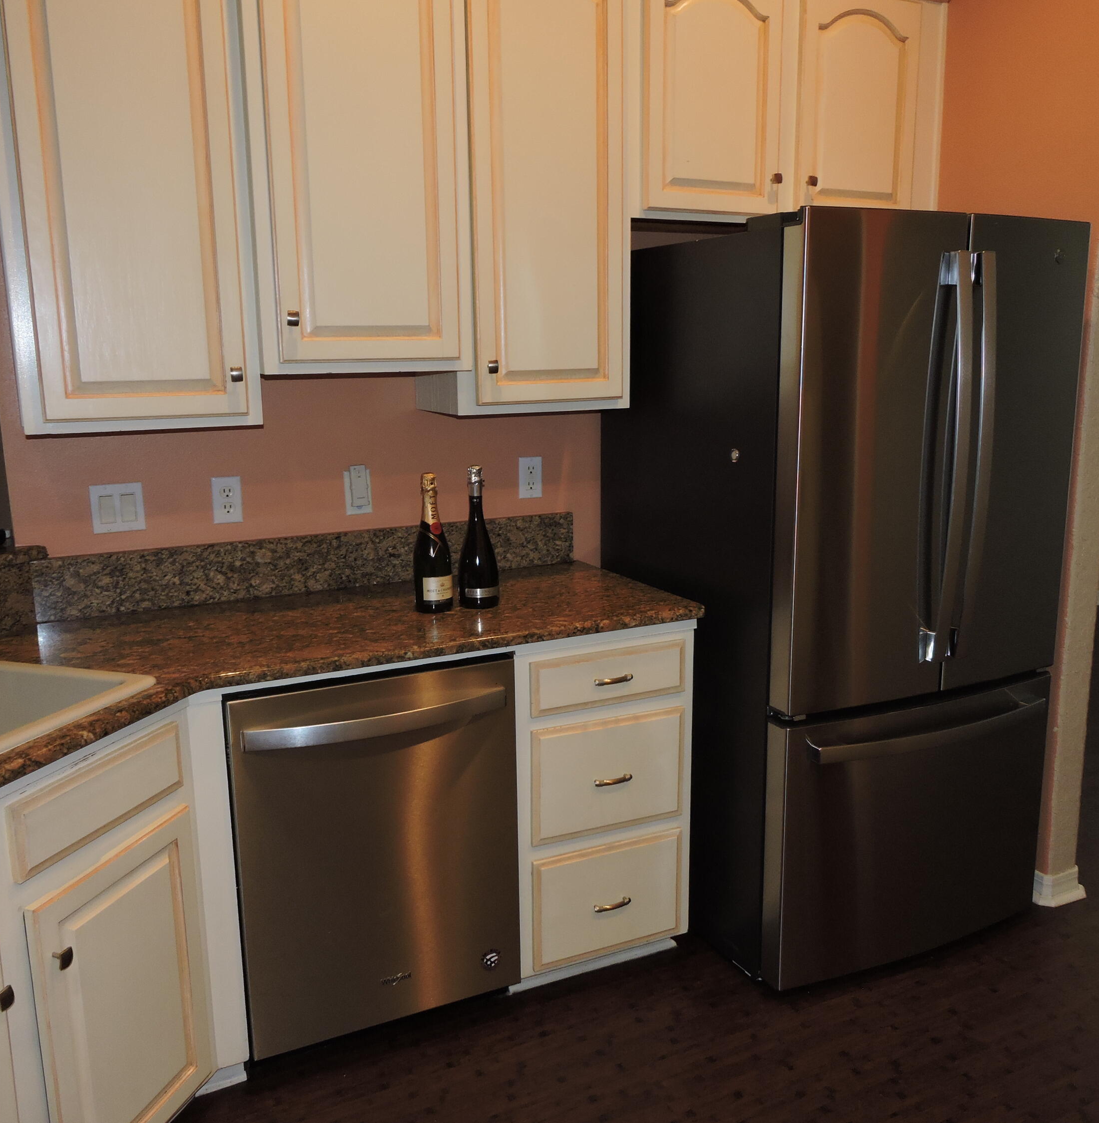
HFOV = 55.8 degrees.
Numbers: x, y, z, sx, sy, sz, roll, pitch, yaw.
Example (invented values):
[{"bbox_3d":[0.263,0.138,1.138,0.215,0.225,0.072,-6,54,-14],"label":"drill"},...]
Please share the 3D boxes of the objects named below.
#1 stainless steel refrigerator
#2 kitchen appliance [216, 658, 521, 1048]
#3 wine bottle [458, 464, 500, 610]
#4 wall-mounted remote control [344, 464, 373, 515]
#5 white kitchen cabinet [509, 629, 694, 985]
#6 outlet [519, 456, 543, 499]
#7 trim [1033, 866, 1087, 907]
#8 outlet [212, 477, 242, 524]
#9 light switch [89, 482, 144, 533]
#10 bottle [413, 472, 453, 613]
[{"bbox_3d":[0.731,0.058,2.751,0.825,1.785,0.935,-6,13,-25],"label":"stainless steel refrigerator"},{"bbox_3d":[-0.456,0.580,2.431,0.600,0.804,0.650,-6,13,-25],"label":"kitchen appliance"},{"bbox_3d":[-0.167,-0.057,2.426,0.095,0.326,0.095,-1,11,0],"label":"wine bottle"},{"bbox_3d":[-0.488,-0.180,2.657,0.070,0.122,0.018,-6,13,-25],"label":"wall-mounted remote control"},{"bbox_3d":[0.013,0.522,2.681,0.456,0.844,0.627,-6,13,-25],"label":"white kitchen cabinet"},{"bbox_3d":[-0.051,-0.230,2.863,0.070,0.113,0.008,-6,13,-25],"label":"outlet"},{"bbox_3d":[1.402,0.888,2.873,0.151,0.090,0.080,-6,13,-25],"label":"trim"},{"bbox_3d":[-0.783,-0.149,2.526,0.070,0.113,0.008,-6,13,-25],"label":"outlet"},{"bbox_3d":[-1.006,-0.124,2.423,0.114,0.113,0.009,-6,13,-25],"label":"light switch"},{"bbox_3d":[-0.273,-0.044,2.400,0.090,0.314,0.090,-1,11,0],"label":"bottle"}]

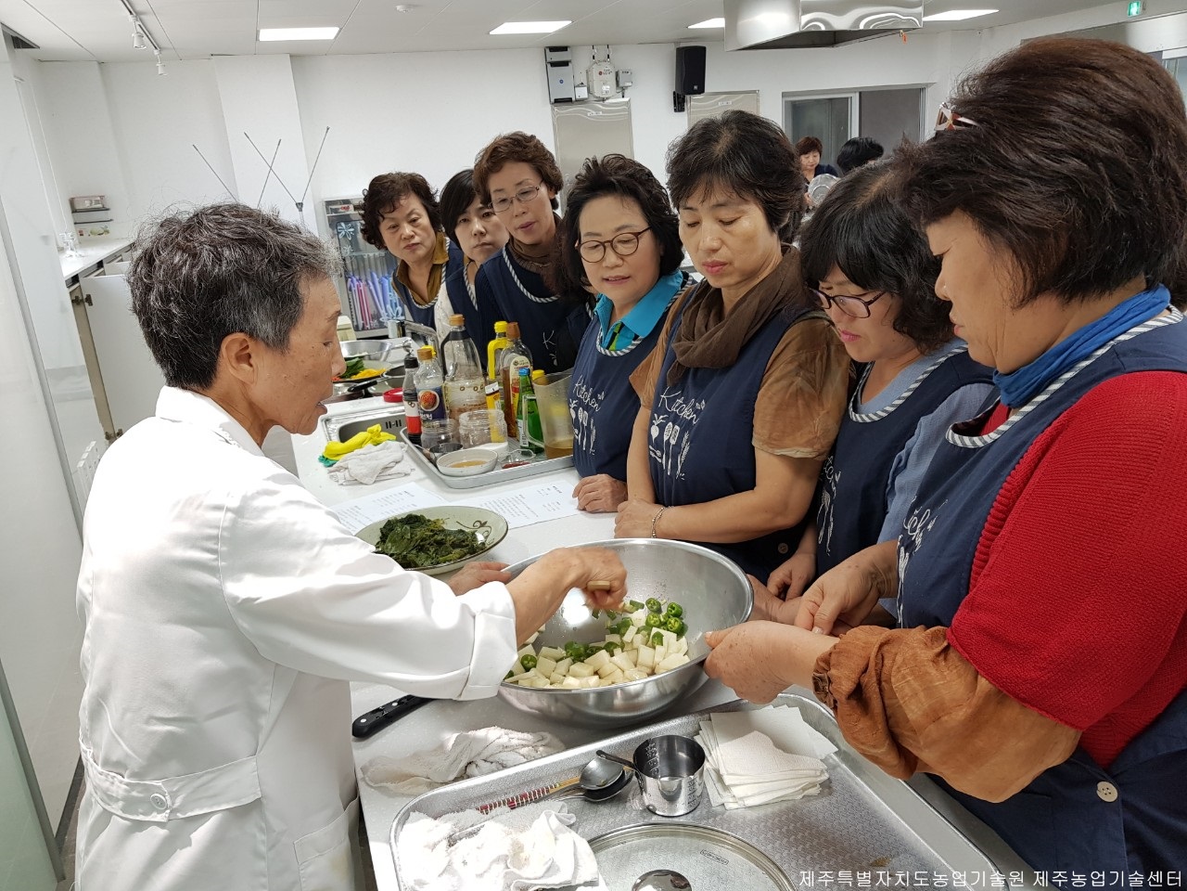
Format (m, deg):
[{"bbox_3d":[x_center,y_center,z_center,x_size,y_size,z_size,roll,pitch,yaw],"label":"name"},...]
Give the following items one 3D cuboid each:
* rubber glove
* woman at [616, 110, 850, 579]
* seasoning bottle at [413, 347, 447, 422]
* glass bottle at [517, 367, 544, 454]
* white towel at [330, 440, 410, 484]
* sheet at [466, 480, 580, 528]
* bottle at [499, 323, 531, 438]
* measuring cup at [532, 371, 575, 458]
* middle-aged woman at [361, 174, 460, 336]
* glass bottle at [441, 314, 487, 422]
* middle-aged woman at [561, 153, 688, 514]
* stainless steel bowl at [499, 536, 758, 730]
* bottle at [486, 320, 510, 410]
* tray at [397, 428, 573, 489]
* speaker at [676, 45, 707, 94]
[{"bbox_3d":[-0.616,-0.001,2.338,0.195,0.065,0.095,-16,21,-34],"label":"rubber glove"},{"bbox_3d":[0.283,0.172,1.760,0.400,1.560,0.470,-20,23,-40],"label":"woman"},{"bbox_3d":[-0.453,-0.147,2.463,0.079,0.243,0.079,-6,17,-5],"label":"seasoning bottle"},{"bbox_3d":[-0.163,-0.090,2.267,0.065,0.211,0.065,-5,17,-3],"label":"glass bottle"},{"bbox_3d":[-0.526,0.038,2.103,0.200,0.060,0.160,-10,19,-18],"label":"white towel"},{"bbox_3d":[-0.163,0.127,1.829,0.297,0.004,0.210,-10,19,-18],"label":"sheet"},{"bbox_3d":[-0.206,-0.177,2.395,0.088,0.306,0.075,-10,18,-17],"label":"bottle"},{"bbox_3d":[-0.080,-0.079,2.119,0.165,0.190,0.130,-6,18,-4],"label":"measuring cup"},{"bbox_3d":[-0.438,-0.095,2.925,0.470,1.560,0.400,5,20,27],"label":"middle-aged woman"},{"bbox_3d":[-0.331,-0.176,2.266,0.110,0.320,0.110,-7,18,-7],"label":"glass bottle"},{"bbox_3d":[0.136,0.135,2.004,0.360,1.510,0.440,-20,23,-40],"label":"middle-aged woman"},{"bbox_3d":[0.015,0.264,1.134,0.370,0.137,0.370,-4,18,1],"label":"stainless steel bowl"},{"bbox_3d":[-0.244,-0.197,2.490,0.100,0.292,0.095,-6,17,-5],"label":"bottle"},{"bbox_3d":[-0.272,0.004,2.297,0.380,0.035,0.510,-11,19,-22],"label":"tray"},{"bbox_3d":[0.933,-3.584,8.518,0.260,0.440,0.235,-14,27,-29],"label":"speaker"}]

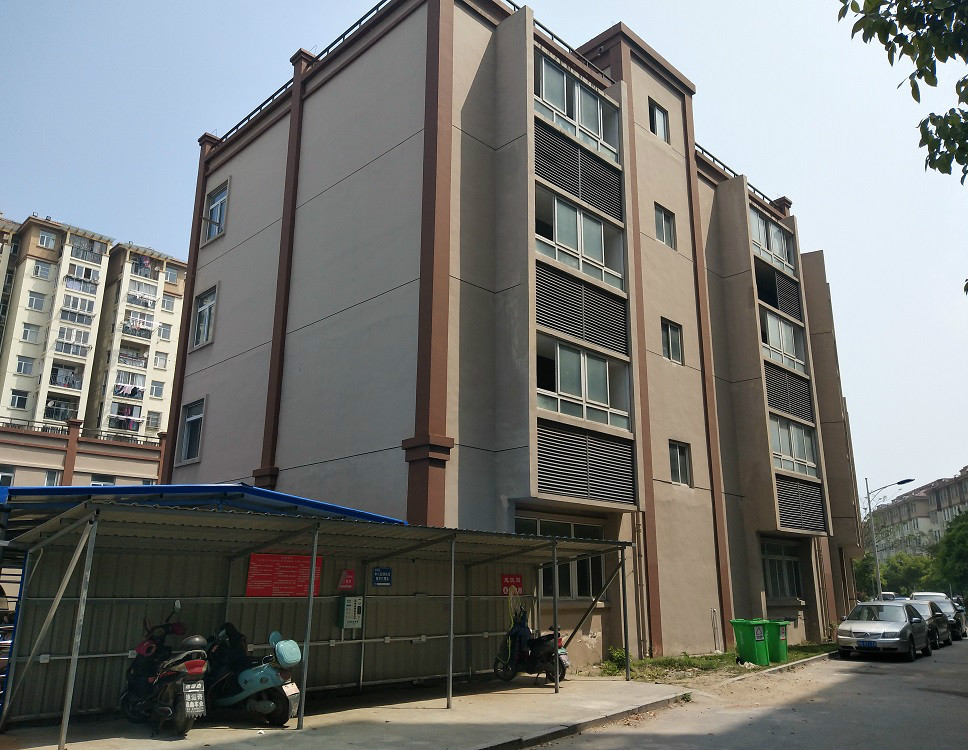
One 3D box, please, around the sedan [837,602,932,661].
[{"bbox_3d":[11.054,7.008,20.760,1.740,1.450,4.400,-11,-20,36],"label":"sedan"}]

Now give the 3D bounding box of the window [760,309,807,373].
[{"bbox_3d":[9.952,-1.119,24.976,3.450,1.800,0.150,15,-22,-43],"label":"window"}]

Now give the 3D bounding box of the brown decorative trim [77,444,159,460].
[{"bbox_3d":[-19.007,4.229,39.312,0.140,0.180,4.171,-15,-22,43],"label":"brown decorative trim"}]

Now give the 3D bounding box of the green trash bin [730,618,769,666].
[{"bbox_3d":[6.200,6.160,17.300,0.550,1.000,0.690,12,-19,-34],"label":"green trash bin"}]

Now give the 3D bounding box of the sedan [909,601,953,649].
[{"bbox_3d":[13.979,8.115,24.608,1.770,1.460,4.500,-12,-20,37],"label":"sedan"}]

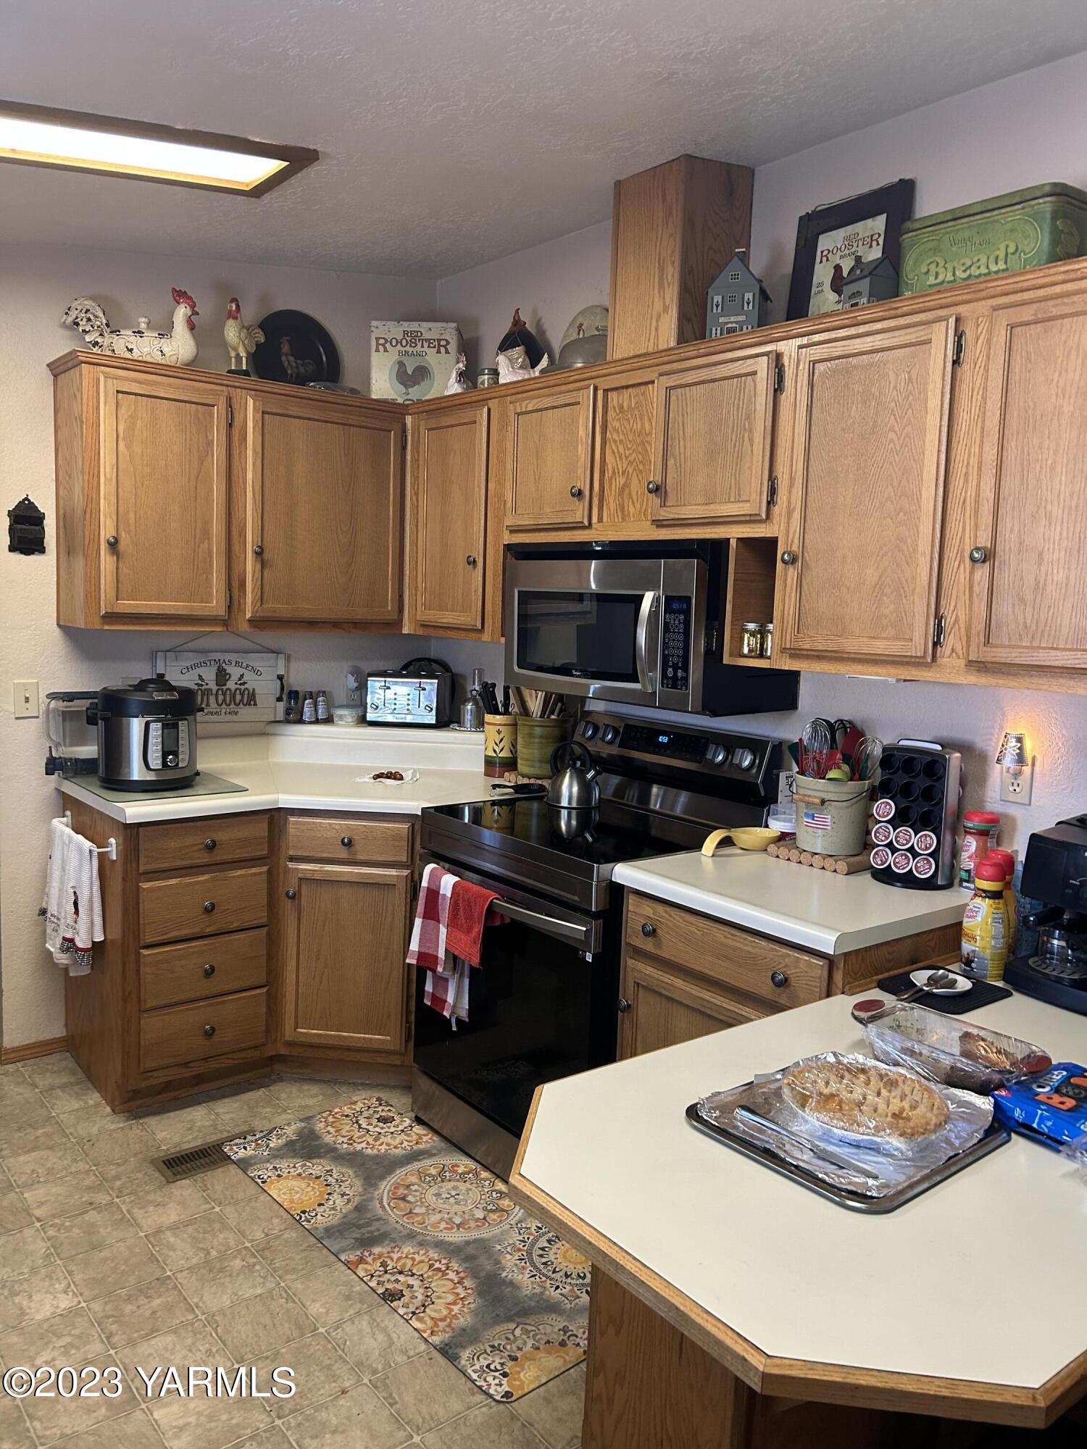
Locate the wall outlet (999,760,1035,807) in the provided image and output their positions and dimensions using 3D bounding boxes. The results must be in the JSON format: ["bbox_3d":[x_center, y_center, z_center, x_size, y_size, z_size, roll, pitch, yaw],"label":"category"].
[{"bbox_3d":[1.050,0.120,2.417,0.012,0.114,0.069,-3,8,-38],"label":"wall outlet"}]

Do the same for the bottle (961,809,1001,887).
[{"bbox_3d":[0.974,0.285,2.436,0.082,0.175,0.082,-3,8,-38],"label":"bottle"}]

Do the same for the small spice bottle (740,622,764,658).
[{"bbox_3d":[0.527,-0.212,2.735,0.056,0.085,0.056,2,6,0],"label":"small spice bottle"}]

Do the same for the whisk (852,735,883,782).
[{"bbox_3d":[0.748,0.154,2.633,0.070,0.266,0.070,22,-6,-39],"label":"whisk"}]

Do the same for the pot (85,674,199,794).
[{"bbox_3d":[-1.209,0.027,3.321,0.300,0.313,0.330,2,6,0],"label":"pot"}]

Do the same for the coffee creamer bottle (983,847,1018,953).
[{"bbox_3d":[0.961,0.387,2.310,0.074,0.233,0.074,7,8,40],"label":"coffee creamer bottle"}]

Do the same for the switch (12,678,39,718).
[{"bbox_3d":[-1.597,-0.076,3.368,0.070,0.116,0.014,-3,8,-38],"label":"switch"}]

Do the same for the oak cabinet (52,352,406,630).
[{"bbox_3d":[-0.976,-0.712,3.610,1.157,0.795,0.327,-3,8,-38],"label":"oak cabinet"}]

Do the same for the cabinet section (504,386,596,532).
[{"bbox_3d":[0.130,-0.765,3.234,0.300,0.378,0.382,-3,8,-39],"label":"cabinet section"}]

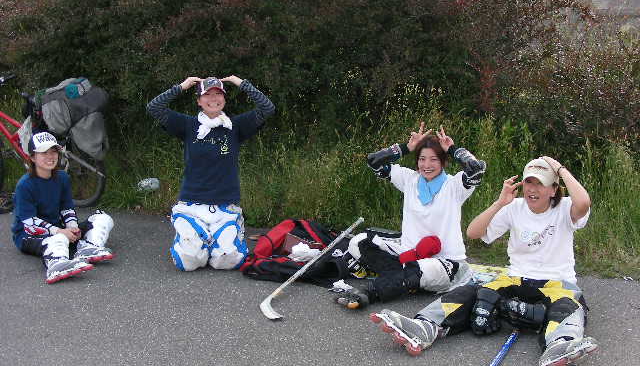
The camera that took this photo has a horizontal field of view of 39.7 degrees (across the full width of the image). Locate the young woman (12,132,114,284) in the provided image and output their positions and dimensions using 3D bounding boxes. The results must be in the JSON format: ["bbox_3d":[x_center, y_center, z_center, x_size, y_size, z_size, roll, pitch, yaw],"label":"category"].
[{"bbox_3d":[-1.558,0.084,5.392,0.512,0.790,0.941,-7,13,-34],"label":"young woman"}]

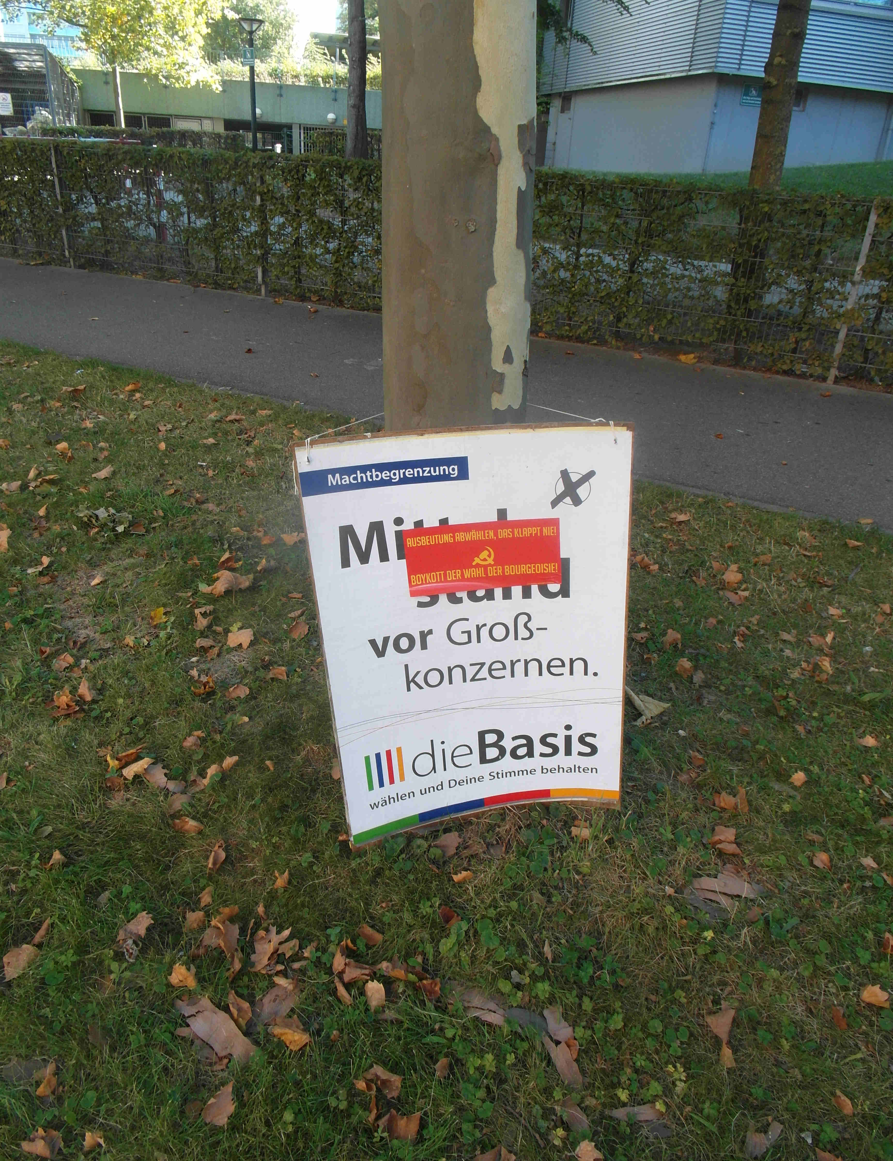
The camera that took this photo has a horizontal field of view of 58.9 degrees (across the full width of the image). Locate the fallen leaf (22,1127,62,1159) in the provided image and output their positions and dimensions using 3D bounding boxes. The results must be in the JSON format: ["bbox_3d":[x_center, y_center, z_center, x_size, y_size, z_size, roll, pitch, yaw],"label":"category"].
[{"bbox_3d":[-0.578,0.804,1.133,0.052,0.030,0.032,9,28,12],"label":"fallen leaf"}]

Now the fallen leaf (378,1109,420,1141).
[{"bbox_3d":[-0.071,0.809,1.176,0.061,0.030,0.034,4,27,1],"label":"fallen leaf"}]

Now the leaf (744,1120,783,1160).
[{"bbox_3d":[0.482,0.856,1.215,0.043,0.025,0.072,23,33,34],"label":"leaf"}]

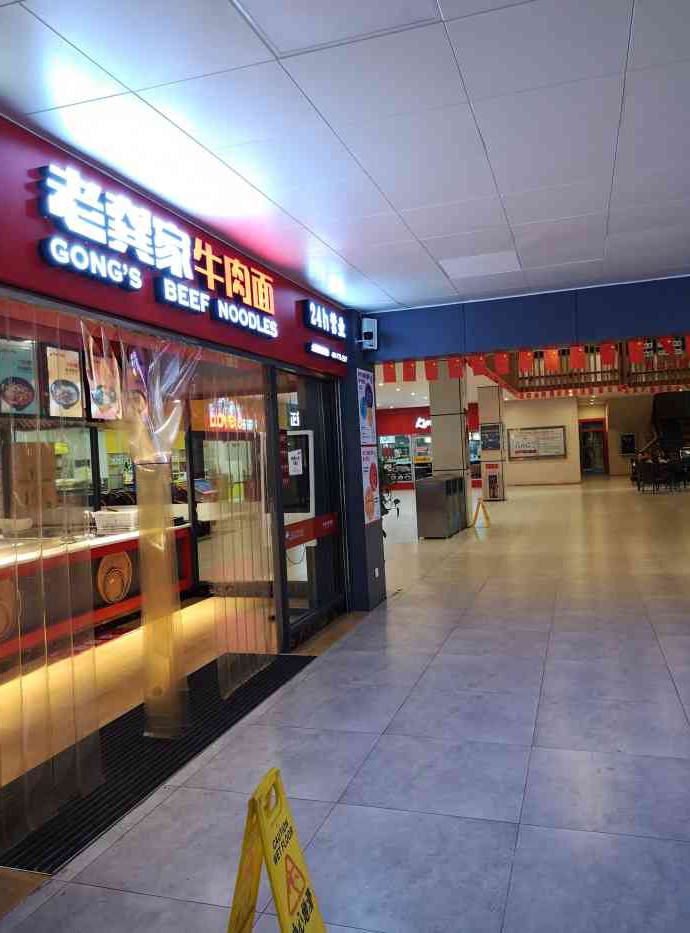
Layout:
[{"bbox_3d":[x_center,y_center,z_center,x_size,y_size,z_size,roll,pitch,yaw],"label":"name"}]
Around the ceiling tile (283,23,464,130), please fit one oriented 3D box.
[{"bbox_3d":[0.138,-1.487,2.788,0.600,0.030,0.600,-2,1,18],"label":"ceiling tile"}]

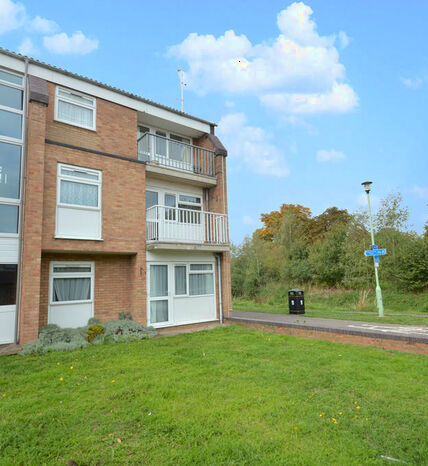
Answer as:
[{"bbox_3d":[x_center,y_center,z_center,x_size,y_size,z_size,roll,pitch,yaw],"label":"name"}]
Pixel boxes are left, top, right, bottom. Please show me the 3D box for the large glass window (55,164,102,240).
[{"bbox_3d":[-3.681,-0.822,8.021,1.169,2.006,0.100,4,-9,-38],"label":"large glass window"}]

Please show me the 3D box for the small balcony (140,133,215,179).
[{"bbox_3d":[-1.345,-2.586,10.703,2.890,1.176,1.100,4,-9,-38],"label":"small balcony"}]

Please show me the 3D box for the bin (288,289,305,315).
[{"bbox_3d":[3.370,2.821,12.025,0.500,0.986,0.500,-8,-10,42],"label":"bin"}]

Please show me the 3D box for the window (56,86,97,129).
[{"bbox_3d":[-4.225,-3.794,8.941,1.150,1.080,0.100,4,-9,-38],"label":"window"}]

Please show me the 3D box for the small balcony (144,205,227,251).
[{"bbox_3d":[-0.786,-0.156,9.784,2.839,1.105,0.600,4,-9,-38],"label":"small balcony"}]

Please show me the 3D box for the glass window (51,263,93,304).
[{"bbox_3d":[-3.953,1.400,8.168,1.139,1.135,0.100,4,-9,-38],"label":"glass window"}]

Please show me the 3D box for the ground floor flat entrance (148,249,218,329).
[{"bbox_3d":[-0.971,1.833,9.833,2.772,2.386,0.150,4,-9,-38],"label":"ground floor flat entrance"}]

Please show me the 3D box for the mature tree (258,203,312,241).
[{"bbox_3d":[8.017,1.163,33.410,6.800,9.288,6.800,-2,-7,0],"label":"mature tree"}]

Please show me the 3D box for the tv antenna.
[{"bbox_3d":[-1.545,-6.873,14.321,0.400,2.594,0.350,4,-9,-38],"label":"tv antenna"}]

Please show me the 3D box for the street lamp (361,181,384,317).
[{"bbox_3d":[6.007,0.524,10.912,0.450,5.062,0.450,-6,-8,28],"label":"street lamp"}]

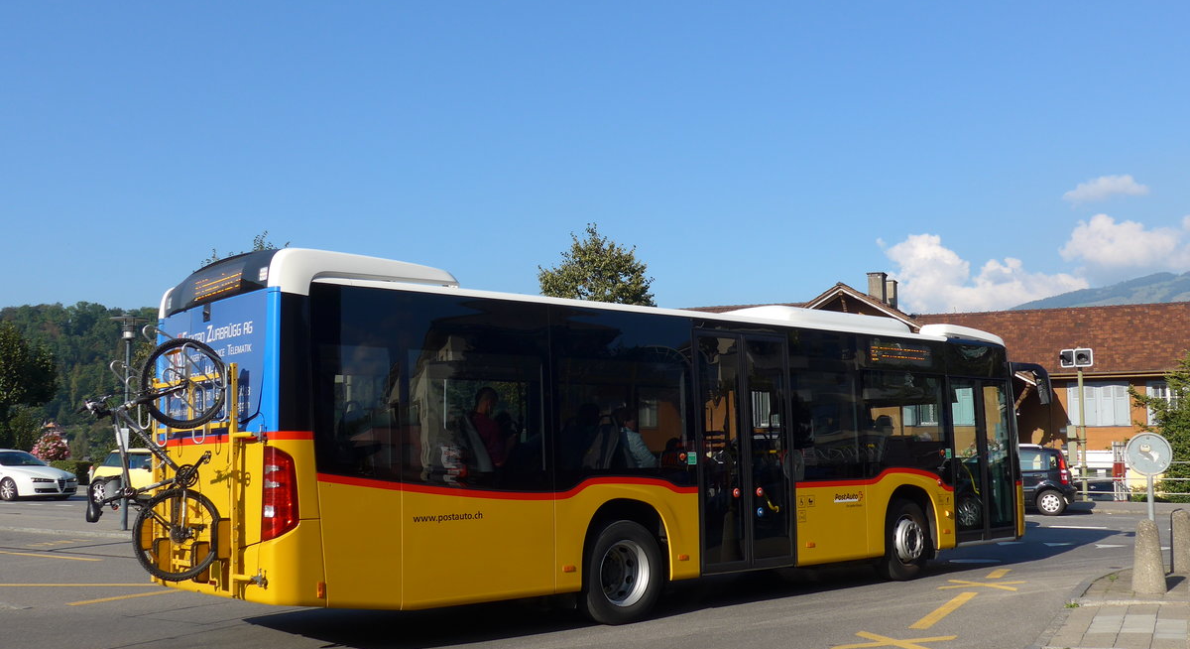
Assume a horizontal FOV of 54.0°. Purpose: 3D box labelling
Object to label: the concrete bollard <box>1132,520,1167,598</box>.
[{"bbox_3d":[5.592,2.326,11.818,0.333,0.770,0.333,0,-5,0],"label":"concrete bollard"}]

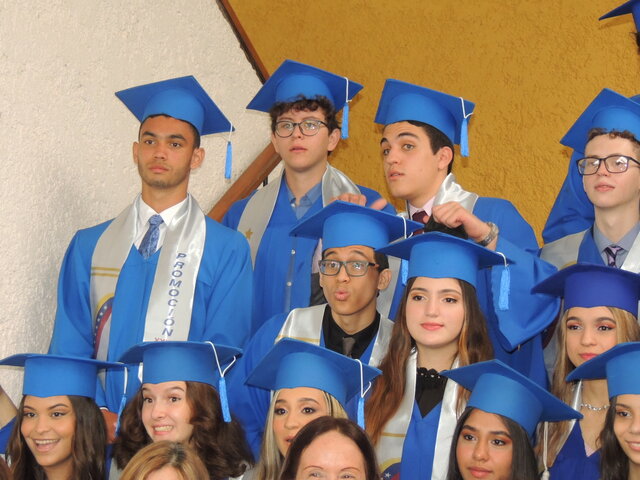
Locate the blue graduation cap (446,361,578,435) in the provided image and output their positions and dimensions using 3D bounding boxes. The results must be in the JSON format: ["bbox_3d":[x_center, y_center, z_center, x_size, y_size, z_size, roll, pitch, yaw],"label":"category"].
[{"bbox_3d":[0.384,0.377,4.710,0.320,0.120,0.320,13,-24,22],"label":"blue graduation cap"}]

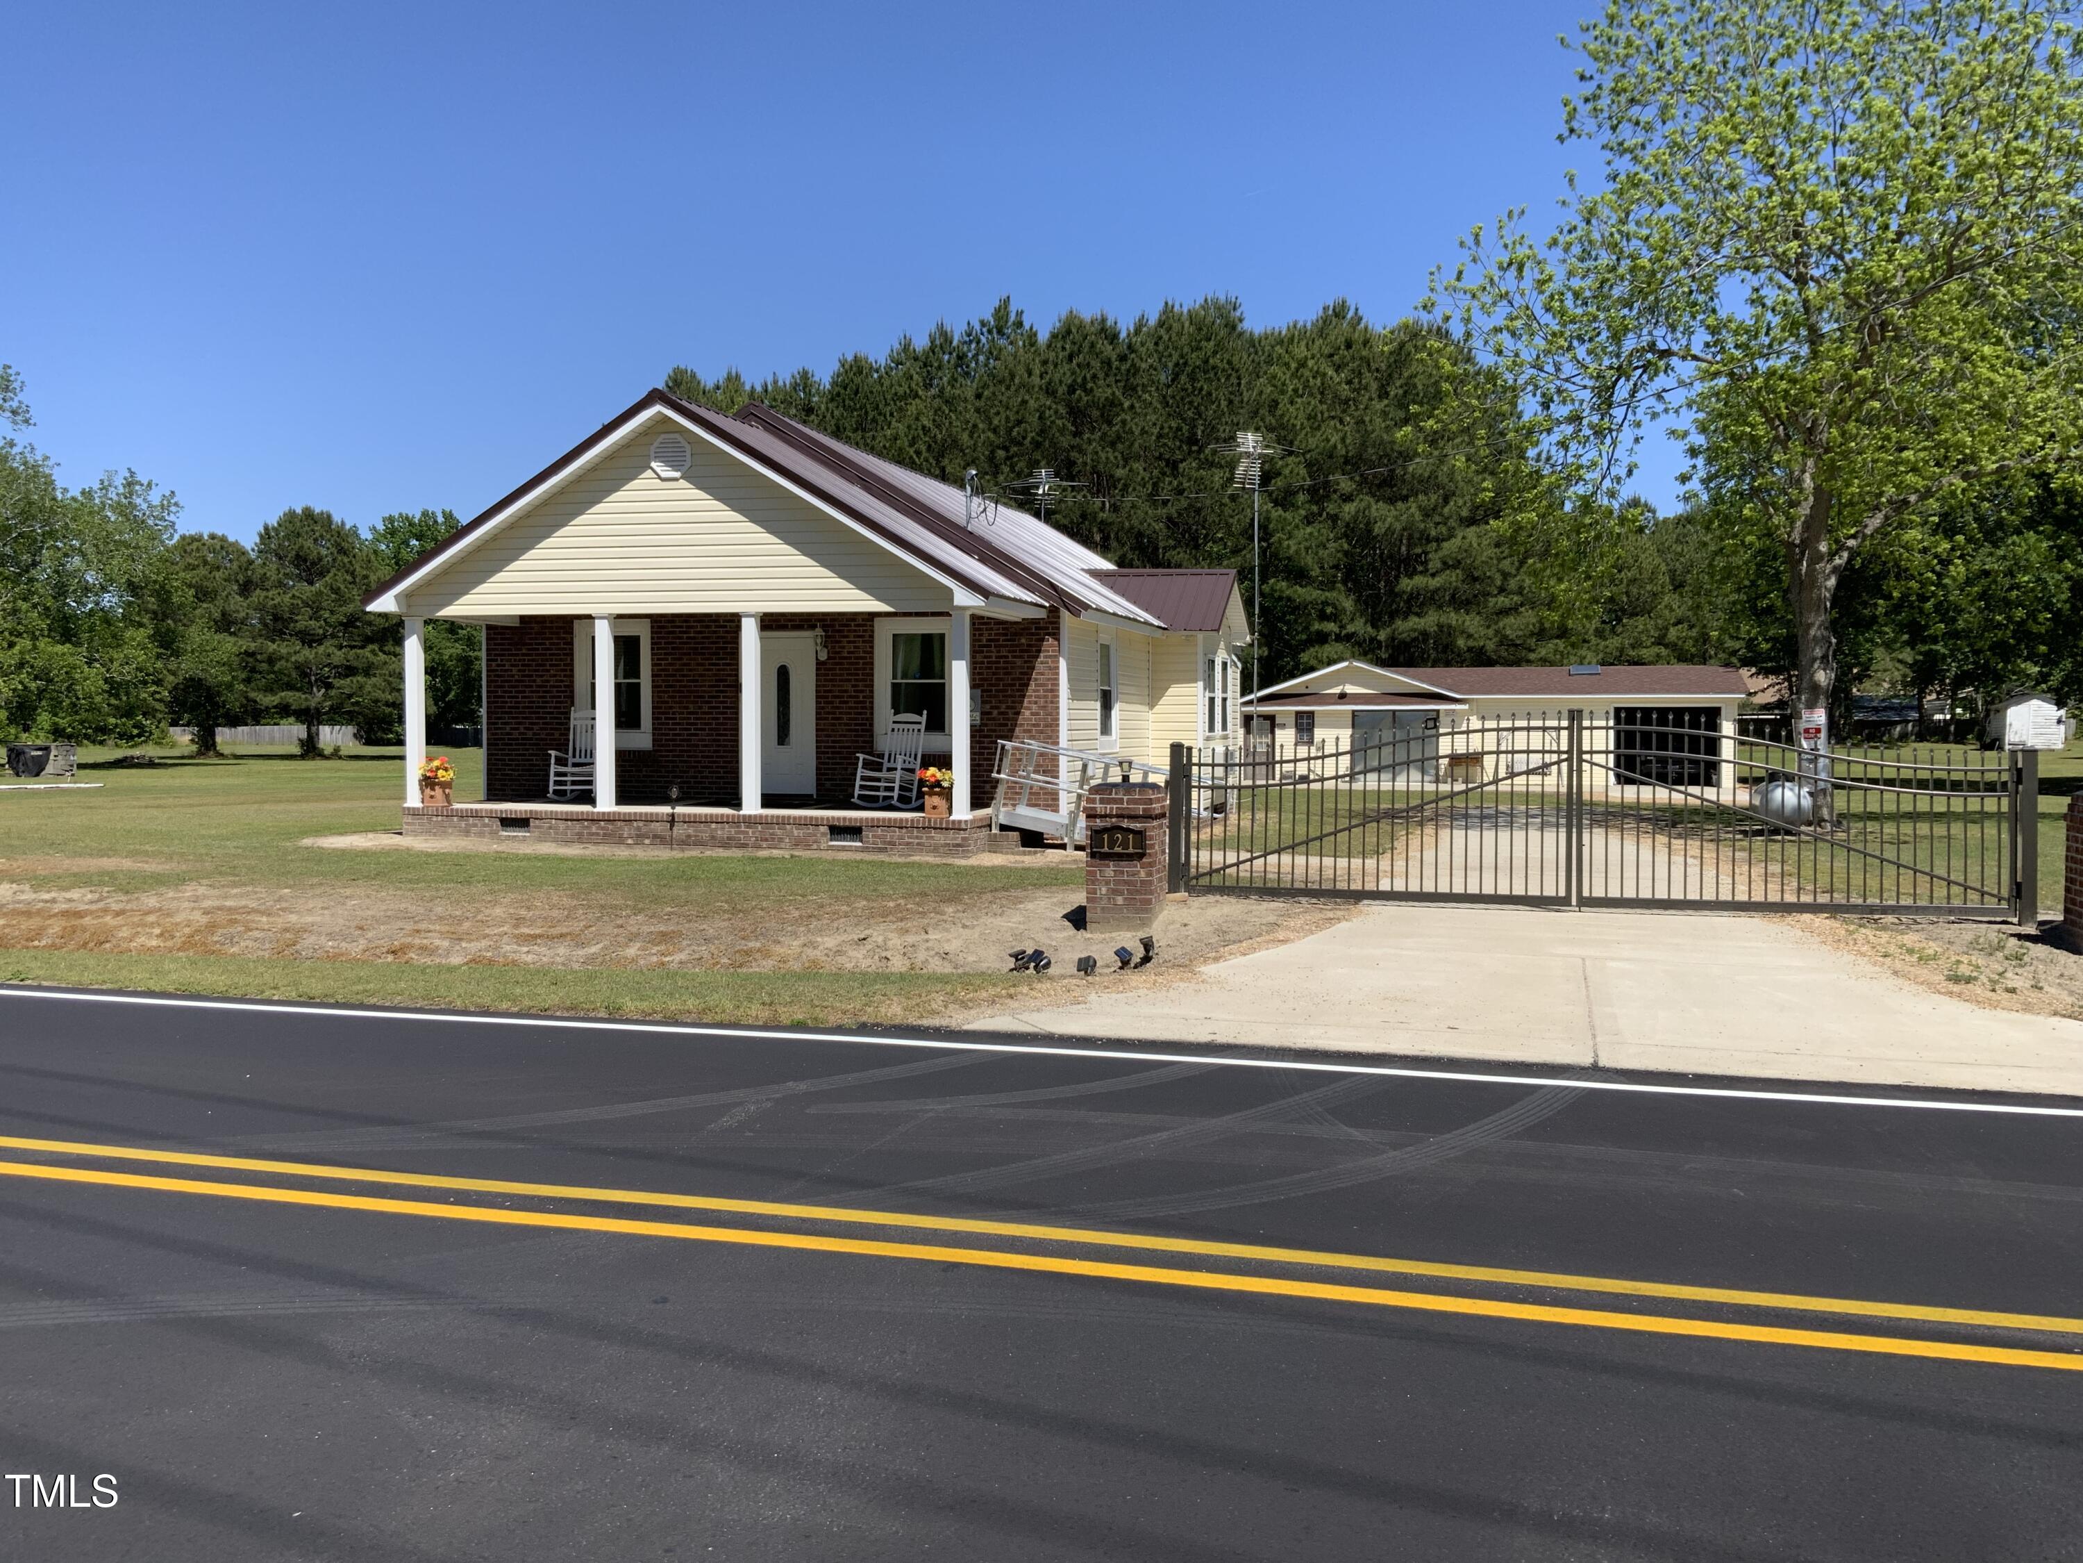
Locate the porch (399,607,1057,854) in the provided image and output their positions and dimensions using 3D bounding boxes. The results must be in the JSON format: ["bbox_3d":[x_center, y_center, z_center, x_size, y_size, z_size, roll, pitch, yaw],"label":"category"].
[{"bbox_3d":[-3.914,-0.686,21.362,7.485,2.761,2.140,1,3,14],"label":"porch"}]

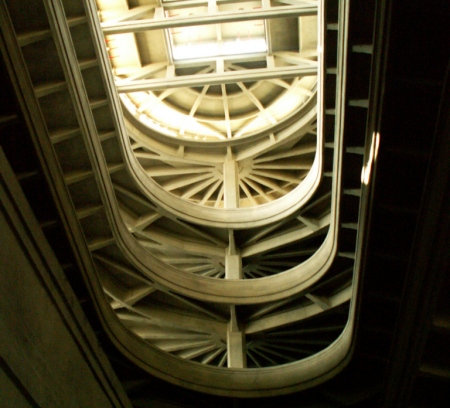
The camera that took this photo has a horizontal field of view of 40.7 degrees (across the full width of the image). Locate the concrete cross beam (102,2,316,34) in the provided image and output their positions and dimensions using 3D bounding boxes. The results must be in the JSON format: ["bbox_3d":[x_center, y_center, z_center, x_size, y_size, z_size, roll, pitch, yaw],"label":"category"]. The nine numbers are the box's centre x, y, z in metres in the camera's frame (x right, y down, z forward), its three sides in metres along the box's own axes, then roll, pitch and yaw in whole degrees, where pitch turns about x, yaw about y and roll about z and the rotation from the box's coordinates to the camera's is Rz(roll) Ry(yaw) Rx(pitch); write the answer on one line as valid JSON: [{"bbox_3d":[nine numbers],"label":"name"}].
[{"bbox_3d":[-0.688,-9.580,31.385,11.421,0.800,0.280,-5,-43,3],"label":"concrete cross beam"}]

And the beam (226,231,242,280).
[{"bbox_3d":[0.530,3.966,32.189,0.899,3.960,0.899,-5,-43,3],"label":"beam"}]

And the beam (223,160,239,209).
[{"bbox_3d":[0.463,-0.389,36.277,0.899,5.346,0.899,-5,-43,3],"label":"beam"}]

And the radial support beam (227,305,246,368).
[{"bbox_3d":[0.626,7.331,29.025,0.899,3.840,0.899,-5,-43,3],"label":"radial support beam"}]

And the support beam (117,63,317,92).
[{"bbox_3d":[-0.340,-7.050,34.087,11.438,0.800,0.280,-5,-43,3],"label":"support beam"}]

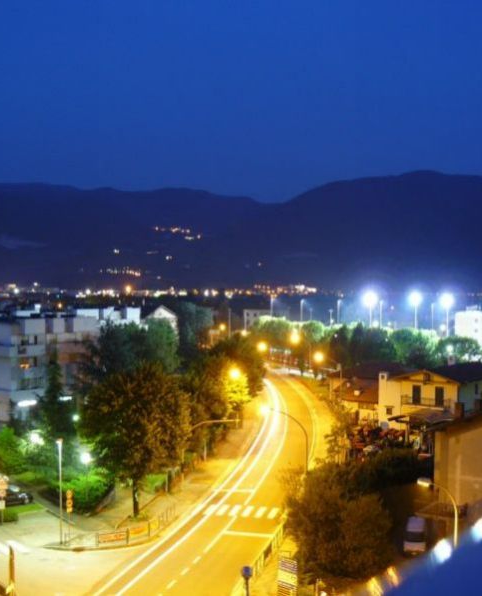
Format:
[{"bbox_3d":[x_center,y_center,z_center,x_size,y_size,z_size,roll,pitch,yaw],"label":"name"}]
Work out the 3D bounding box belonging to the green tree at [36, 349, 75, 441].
[{"bbox_3d":[-18.664,10.442,83.239,4.100,10.200,4.100,0,1,0],"label":"green tree"}]

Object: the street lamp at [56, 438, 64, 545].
[{"bbox_3d":[-11.920,12.701,54.481,0.400,6.900,0.600,1,2,37],"label":"street lamp"}]

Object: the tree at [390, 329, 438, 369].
[{"bbox_3d":[29.658,9.694,142.237,8.000,9.200,8.000,0,1,0],"label":"tree"}]

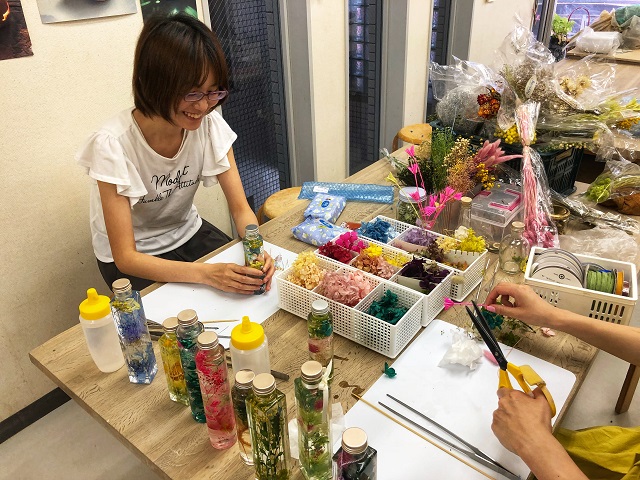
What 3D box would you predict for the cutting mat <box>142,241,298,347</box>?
[{"bbox_3d":[-0.203,0.113,1.242,0.300,0.003,0.411,20,35,33],"label":"cutting mat"}]

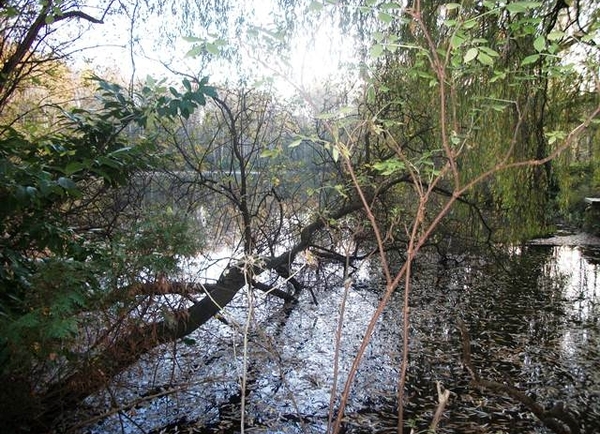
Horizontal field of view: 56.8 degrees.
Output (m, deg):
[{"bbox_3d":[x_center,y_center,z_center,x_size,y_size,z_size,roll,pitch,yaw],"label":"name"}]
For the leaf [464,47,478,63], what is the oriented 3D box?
[{"bbox_3d":[0.603,-0.570,1.950,0.037,0.066,0.014,35,-20,28],"label":"leaf"}]

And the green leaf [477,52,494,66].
[{"bbox_3d":[0.653,-0.554,1.950,0.068,0.014,0.037,35,57,15],"label":"green leaf"}]

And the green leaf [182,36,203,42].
[{"bbox_3d":[-0.397,-0.656,2.050,0.078,0.014,0.038,7,-14,-12],"label":"green leaf"}]

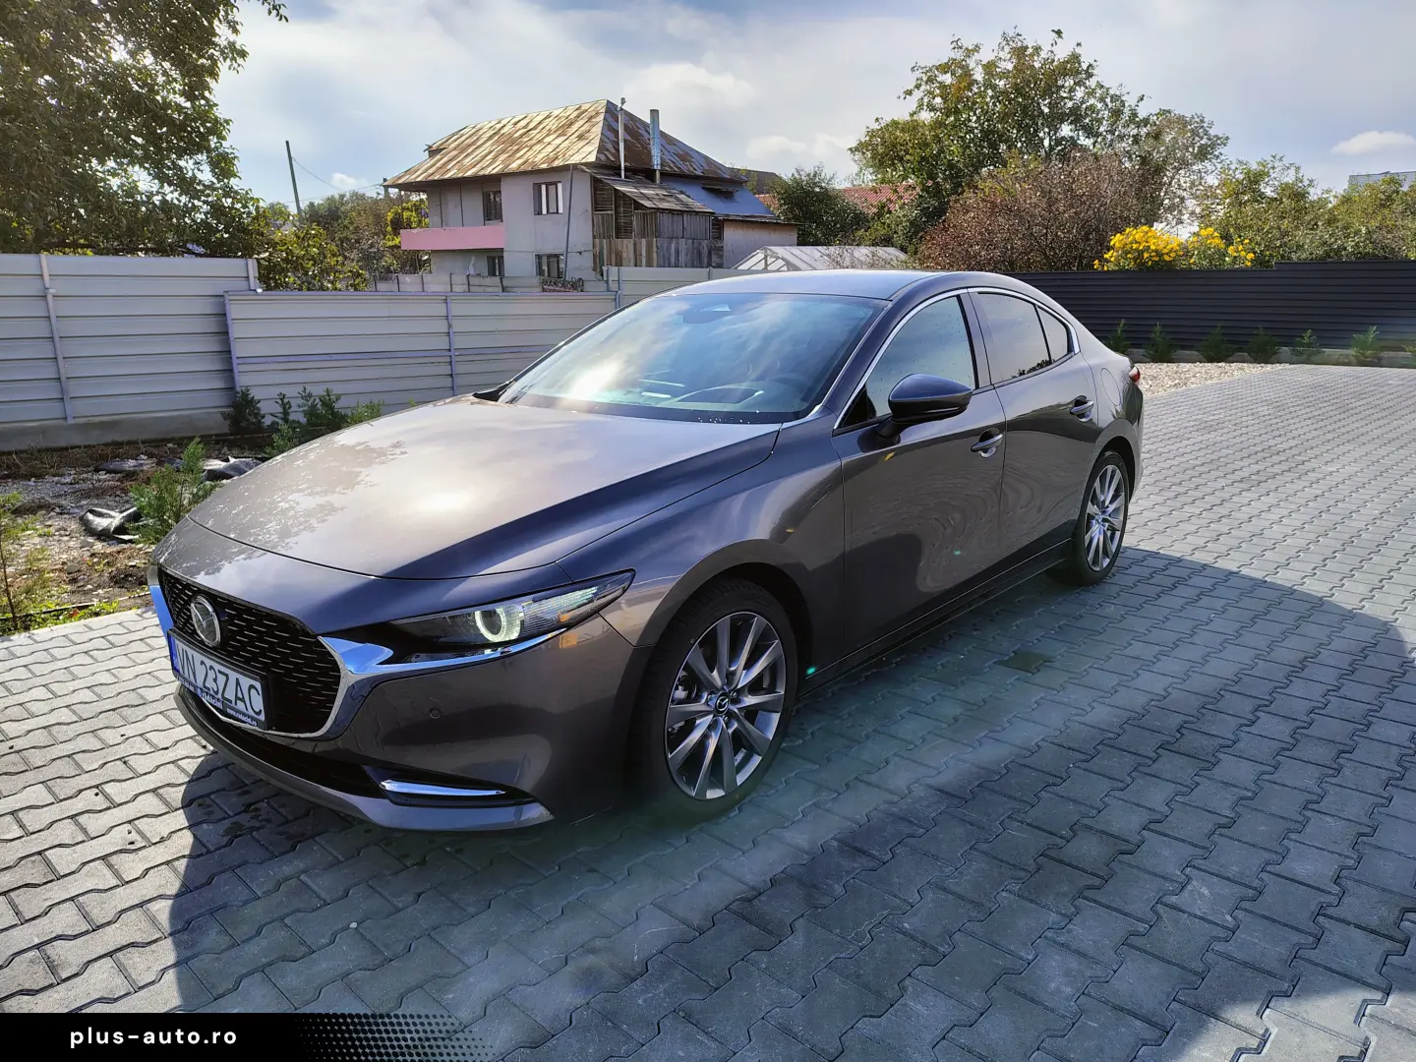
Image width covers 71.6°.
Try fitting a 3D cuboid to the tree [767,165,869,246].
[{"bbox_3d":[3.370,-8.815,30.778,3.128,4.992,2.815,2,14,6],"label":"tree"}]

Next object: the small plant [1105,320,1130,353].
[{"bbox_3d":[8.514,-3.952,20.339,0.533,0.852,0.533,6,15,22],"label":"small plant"}]

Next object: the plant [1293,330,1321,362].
[{"bbox_3d":[11.075,-3.413,18.168,0.496,0.591,0.496,9,16,30],"label":"plant"}]

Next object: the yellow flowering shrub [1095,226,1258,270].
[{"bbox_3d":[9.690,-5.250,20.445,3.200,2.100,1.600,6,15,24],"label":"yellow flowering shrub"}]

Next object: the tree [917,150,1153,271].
[{"bbox_3d":[8.762,-7.791,26.904,6.314,4.929,5.683,5,15,17],"label":"tree"}]

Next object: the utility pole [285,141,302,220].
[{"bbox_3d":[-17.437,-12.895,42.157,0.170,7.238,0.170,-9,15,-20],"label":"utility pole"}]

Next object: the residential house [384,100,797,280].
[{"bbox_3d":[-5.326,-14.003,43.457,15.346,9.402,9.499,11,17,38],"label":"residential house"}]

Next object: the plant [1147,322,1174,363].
[{"bbox_3d":[8.536,-3.526,18.500,0.560,0.749,0.560,6,15,24],"label":"plant"}]

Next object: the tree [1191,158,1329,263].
[{"bbox_3d":[12.882,-6.590,23.385,3.091,4.336,2.782,8,16,27],"label":"tree"}]

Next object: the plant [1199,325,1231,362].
[{"bbox_3d":[9.910,-3.652,19.182,0.587,0.741,0.587,7,16,26],"label":"plant"}]

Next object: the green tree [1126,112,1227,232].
[{"bbox_3d":[14.868,-10.426,31.243,3.600,5.600,3.600,6,15,24],"label":"green tree"}]

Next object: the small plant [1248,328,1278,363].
[{"bbox_3d":[10.192,-3.391,18.000,0.570,0.649,0.570,7,16,28],"label":"small plant"}]

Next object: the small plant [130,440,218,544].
[{"bbox_3d":[-3.113,-0.209,5.751,0.560,0.667,0.560,-8,16,-28],"label":"small plant"}]

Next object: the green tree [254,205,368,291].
[{"bbox_3d":[-5.871,-3.613,14.639,1.800,2.400,1.800,-6,15,-21],"label":"green tree"}]

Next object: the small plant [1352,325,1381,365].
[{"bbox_3d":[11.809,-3.325,17.600,0.540,0.693,0.540,9,16,32],"label":"small plant"}]

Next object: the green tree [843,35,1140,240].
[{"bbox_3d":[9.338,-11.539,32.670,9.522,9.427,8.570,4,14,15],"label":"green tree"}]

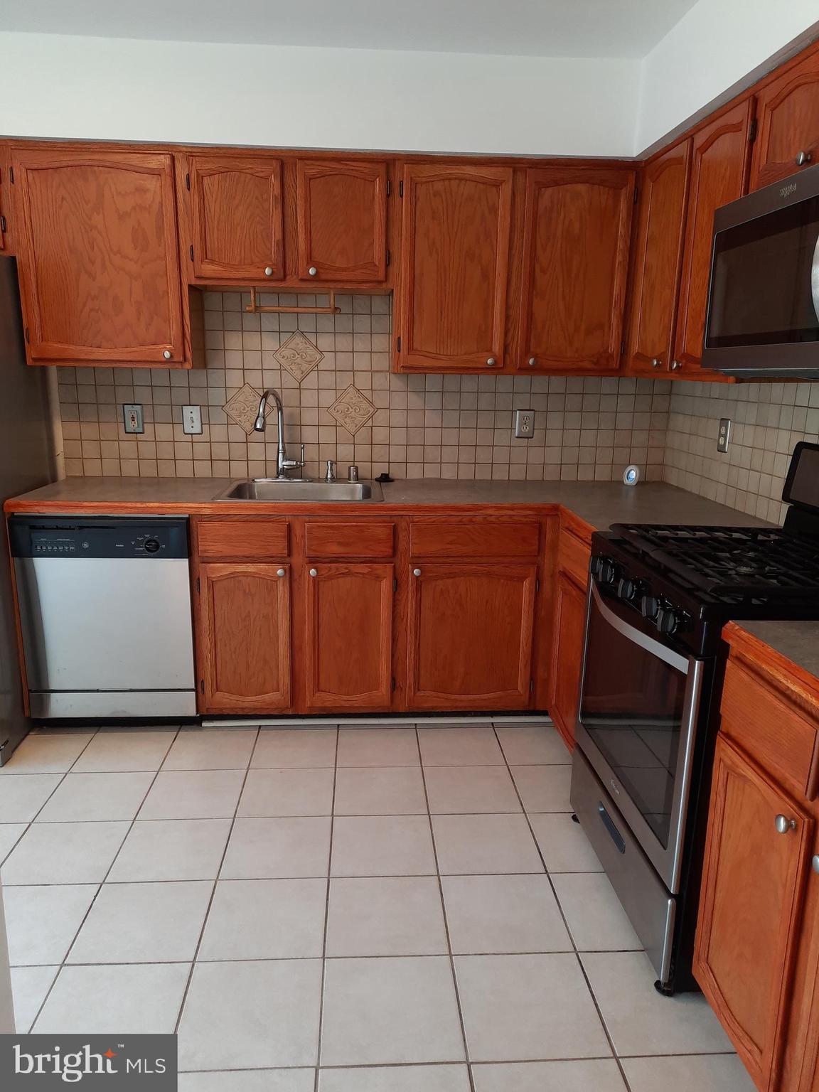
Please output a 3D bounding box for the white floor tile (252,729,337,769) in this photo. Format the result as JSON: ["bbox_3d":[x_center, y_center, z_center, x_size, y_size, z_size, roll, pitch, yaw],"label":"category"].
[{"bbox_3d":[-0.422,0.755,2.924,0.303,0.010,0.300,0,13,-4],"label":"white floor tile"}]

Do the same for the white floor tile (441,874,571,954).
[{"bbox_3d":[0.246,0.958,2.063,0.301,0.010,0.301,0,13,-4],"label":"white floor tile"}]

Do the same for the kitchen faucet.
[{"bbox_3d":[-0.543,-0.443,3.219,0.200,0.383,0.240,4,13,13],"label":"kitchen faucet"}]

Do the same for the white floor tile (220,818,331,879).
[{"bbox_3d":[-0.387,0.898,2.345,0.303,0.010,0.302,0,13,-4],"label":"white floor tile"}]

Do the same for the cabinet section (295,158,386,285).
[{"bbox_3d":[-0.256,-1.217,3.037,0.340,0.440,0.310,0,13,-4],"label":"cabinet section"}]

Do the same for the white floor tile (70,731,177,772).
[{"bbox_3d":[-1.041,0.760,2.905,0.303,0.010,0.302,0,13,-4],"label":"white floor tile"}]

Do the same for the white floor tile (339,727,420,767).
[{"bbox_3d":[-0.115,0.756,2.943,0.303,0.010,0.300,0,13,-4],"label":"white floor tile"}]

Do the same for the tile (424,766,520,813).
[{"bbox_3d":[0.211,0.826,2.667,0.303,0.010,0.300,0,13,-4],"label":"tile"}]

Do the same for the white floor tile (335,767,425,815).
[{"bbox_3d":[-0.097,0.825,2.647,0.303,0.010,0.300,0,13,-4],"label":"white floor tile"}]

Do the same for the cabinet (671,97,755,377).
[{"bbox_3d":[1.044,-0.877,2.338,0.320,0.750,0.400,0,13,-3],"label":"cabinet"}]

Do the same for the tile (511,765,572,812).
[{"bbox_3d":[0.514,0.826,2.679,0.301,0.010,0.301,0,13,-4],"label":"tile"}]

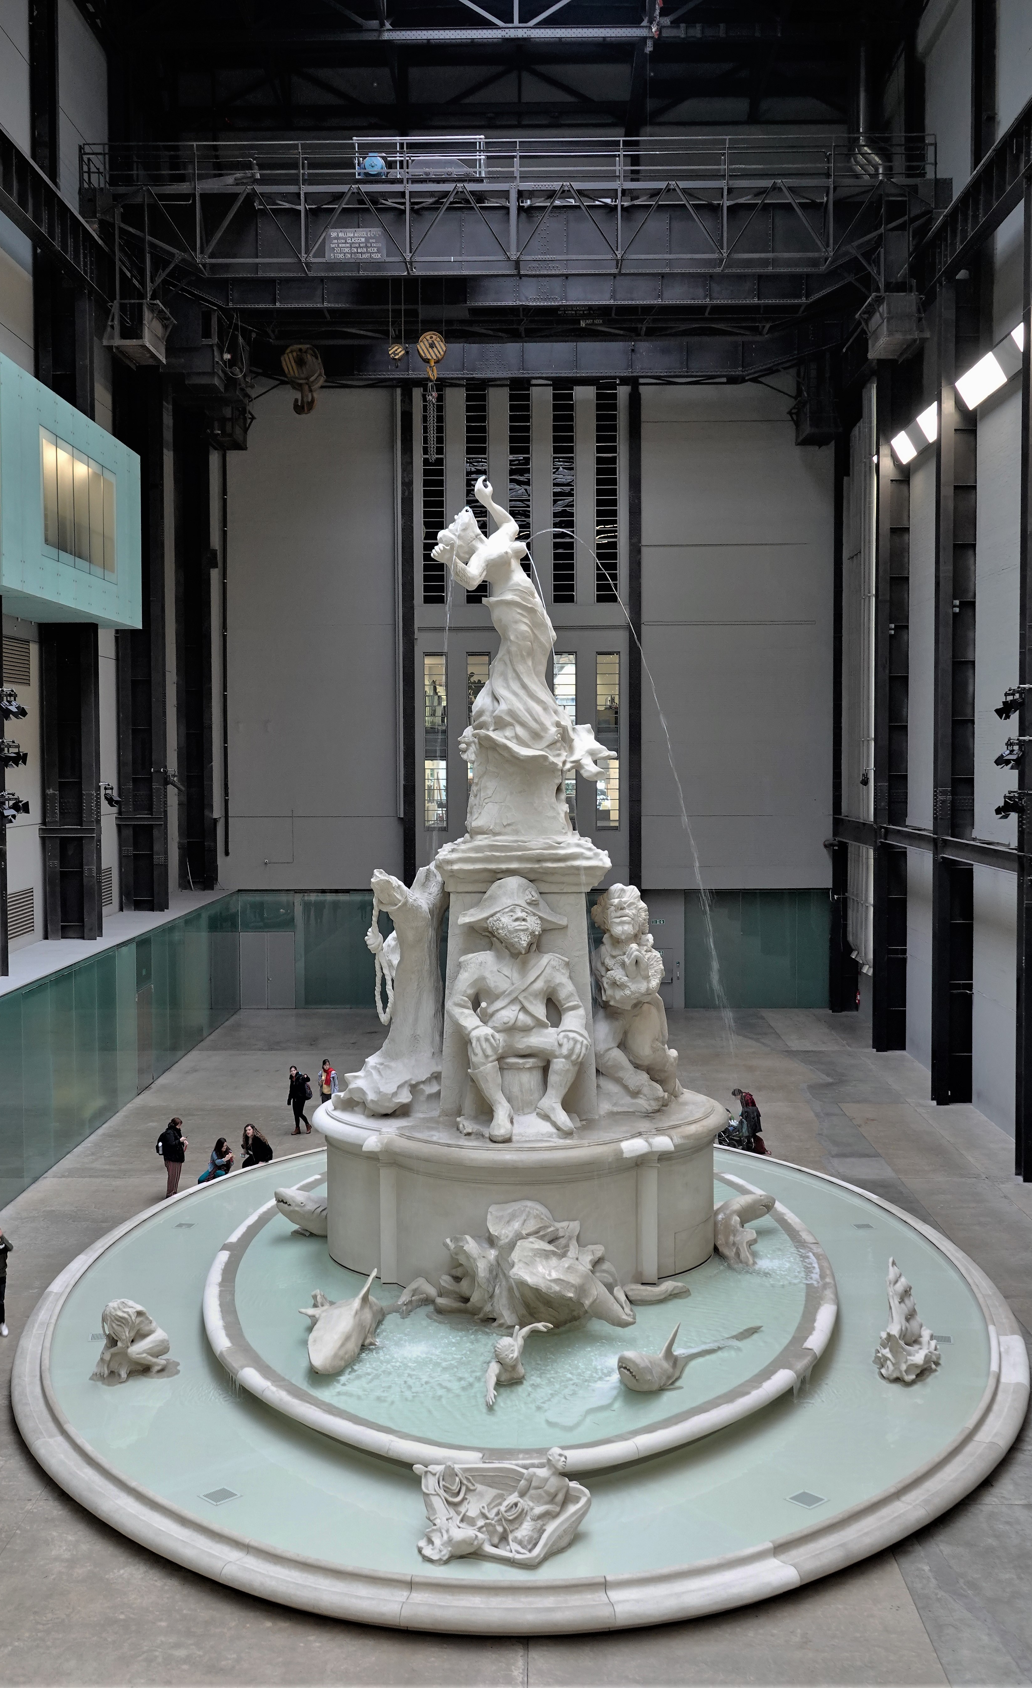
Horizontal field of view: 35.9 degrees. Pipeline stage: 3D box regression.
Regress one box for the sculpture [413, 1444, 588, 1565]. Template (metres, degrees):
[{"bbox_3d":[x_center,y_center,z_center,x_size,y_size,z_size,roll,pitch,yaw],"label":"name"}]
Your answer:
[{"bbox_3d":[-0.154,7.118,17.504,1.850,0.950,1.400,0,3,4],"label":"sculpture"}]

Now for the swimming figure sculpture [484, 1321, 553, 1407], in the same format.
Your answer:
[{"bbox_3d":[0.076,6.741,20.836,0.850,0.740,1.000,0,3,9],"label":"swimming figure sculpture"}]

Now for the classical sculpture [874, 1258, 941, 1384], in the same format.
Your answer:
[{"bbox_3d":[5.404,6.531,22.047,0.880,1.600,0.850,0,3,1],"label":"classical sculpture"}]

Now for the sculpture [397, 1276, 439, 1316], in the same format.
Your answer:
[{"bbox_3d":[-1.476,6.731,24.014,0.550,0.460,0.600,2,4,38],"label":"sculpture"}]

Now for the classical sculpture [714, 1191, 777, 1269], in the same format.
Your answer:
[{"bbox_3d":[3.830,6.348,26.417,1.100,0.950,1.000,1,3,18],"label":"classical sculpture"}]

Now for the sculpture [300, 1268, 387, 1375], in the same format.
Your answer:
[{"bbox_3d":[-2.431,6.549,22.416,1.050,0.980,2.150,0,3,11],"label":"sculpture"}]

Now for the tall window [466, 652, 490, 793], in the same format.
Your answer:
[{"bbox_3d":[-1.312,-3.586,55.915,0.840,6.260,0.200,0,3,1],"label":"tall window"}]

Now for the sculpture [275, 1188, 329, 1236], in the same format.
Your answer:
[{"bbox_3d":[-3.551,6.364,27.731,1.400,0.850,0.800,-1,3,-17],"label":"sculpture"}]

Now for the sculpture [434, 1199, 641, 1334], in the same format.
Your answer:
[{"bbox_3d":[0.286,6.170,23.657,2.900,1.580,1.350,0,3,1],"label":"sculpture"}]

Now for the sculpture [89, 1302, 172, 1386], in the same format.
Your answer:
[{"bbox_3d":[-5.354,6.847,22.175,1.000,1.050,0.750,-2,3,-30],"label":"sculpture"}]

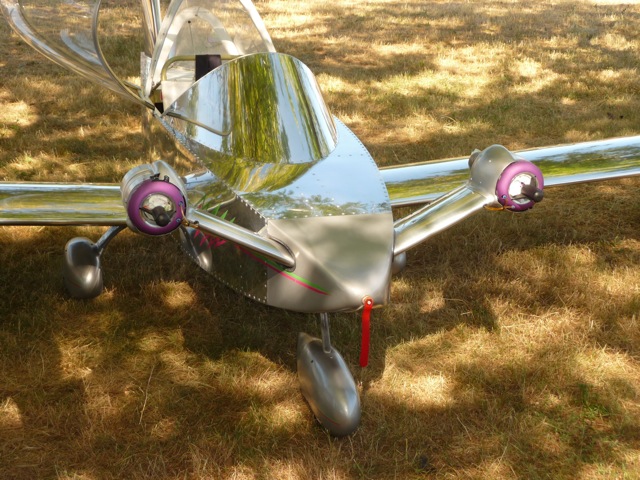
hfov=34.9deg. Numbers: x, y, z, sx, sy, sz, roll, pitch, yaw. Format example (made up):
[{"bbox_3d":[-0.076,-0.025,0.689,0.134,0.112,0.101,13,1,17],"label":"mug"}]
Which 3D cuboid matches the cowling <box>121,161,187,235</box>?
[{"bbox_3d":[-0.446,-0.121,2.711,0.160,0.165,0.270,-4,21,-16],"label":"cowling"}]

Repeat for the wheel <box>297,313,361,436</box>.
[{"bbox_3d":[0.018,0.394,3.112,0.140,0.310,0.430,-3,21,-14],"label":"wheel"}]

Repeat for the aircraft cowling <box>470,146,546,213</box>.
[{"bbox_3d":[0.551,-0.191,2.993,0.160,0.165,0.280,-4,21,-16],"label":"aircraft cowling"}]

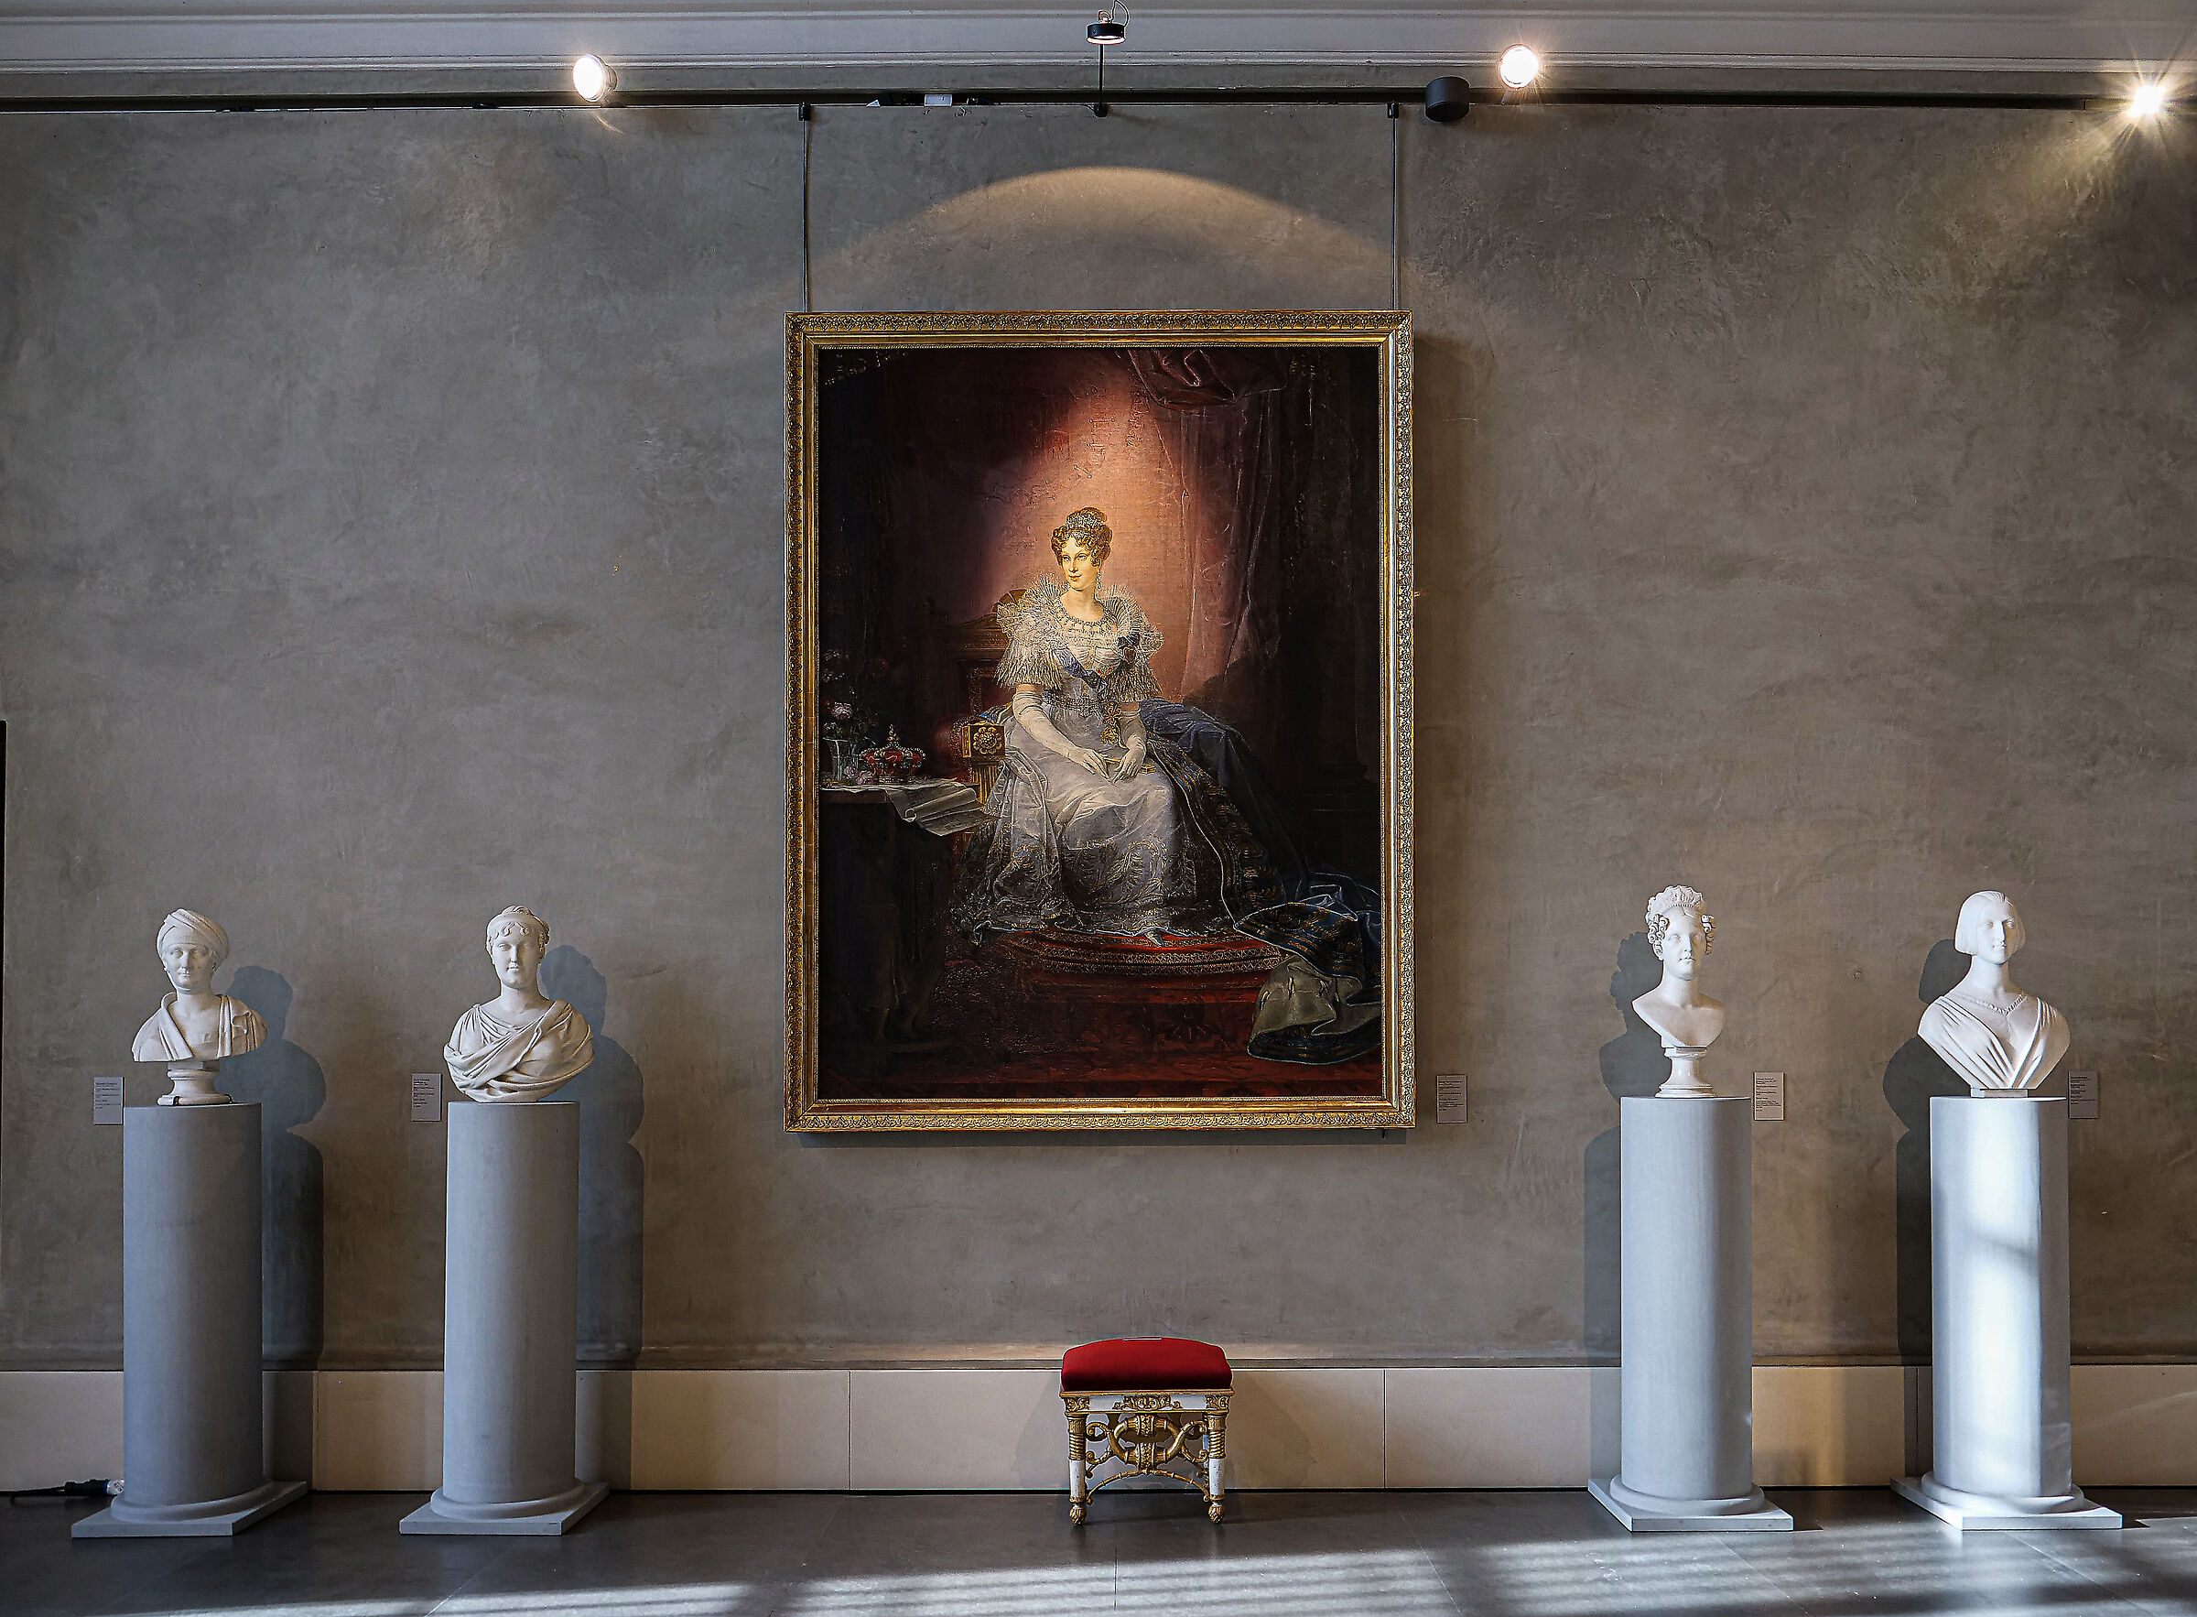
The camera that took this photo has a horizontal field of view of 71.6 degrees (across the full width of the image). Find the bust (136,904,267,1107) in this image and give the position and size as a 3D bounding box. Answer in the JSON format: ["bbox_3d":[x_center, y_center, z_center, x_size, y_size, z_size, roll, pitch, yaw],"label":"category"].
[{"bbox_3d":[-2.754,0.607,4.660,0.385,0.590,0.260,0,-4,-7],"label":"bust"}]

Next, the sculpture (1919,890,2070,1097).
[{"bbox_3d":[2.590,0.535,4.400,0.410,0.600,0.250,0,-1,-5],"label":"sculpture"}]

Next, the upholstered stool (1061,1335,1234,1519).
[{"bbox_3d":[0.146,1.881,4.630,0.500,0.490,0.350,0,-4,0],"label":"upholstered stool"}]

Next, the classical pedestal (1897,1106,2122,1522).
[{"bbox_3d":[2.758,1.508,4.640,0.455,1.200,0.430,0,-4,0],"label":"classical pedestal"}]

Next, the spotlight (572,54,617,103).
[{"bbox_3d":[-1.495,-2.165,4.520,0.120,0.120,0.090,-1,11,35],"label":"spotlight"}]

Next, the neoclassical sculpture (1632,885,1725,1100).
[{"bbox_3d":[1.678,0.530,4.400,0.265,0.620,0.240,0,-1,-3],"label":"neoclassical sculpture"}]

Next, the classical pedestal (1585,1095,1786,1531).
[{"bbox_3d":[1.791,1.508,4.640,0.455,1.200,0.430,0,-4,0],"label":"classical pedestal"}]

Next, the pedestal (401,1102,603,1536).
[{"bbox_3d":[-1.696,1.450,4.400,0.425,1.165,0.425,0,-1,0],"label":"pedestal"}]

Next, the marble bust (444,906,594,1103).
[{"bbox_3d":[-1.772,0.601,4.660,0.435,0.595,0.270,0,-4,-6],"label":"marble bust"}]

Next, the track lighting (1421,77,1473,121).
[{"bbox_3d":[1.105,-2.243,4.820,0.135,0.085,0.135,0,-6,0],"label":"track lighting"}]

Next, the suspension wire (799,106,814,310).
[{"bbox_3d":[-0.895,-1.840,4.660,0.025,0.650,0.025,0,-1,0],"label":"suspension wire"}]

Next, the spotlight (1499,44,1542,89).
[{"bbox_3d":[1.325,-2.329,4.780,0.128,0.128,0.110,-1,23,13],"label":"spotlight"}]

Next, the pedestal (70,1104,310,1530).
[{"bbox_3d":[-2.610,1.445,4.400,0.425,1.165,0.425,0,-1,0],"label":"pedestal"}]

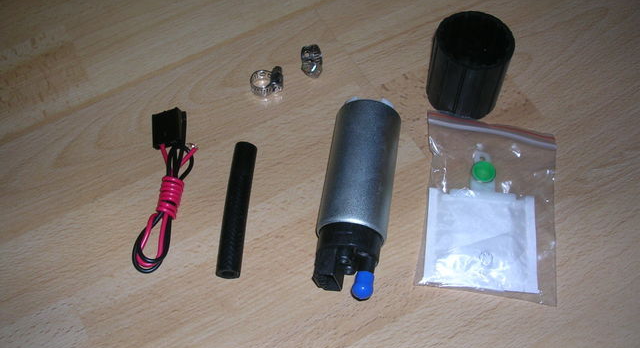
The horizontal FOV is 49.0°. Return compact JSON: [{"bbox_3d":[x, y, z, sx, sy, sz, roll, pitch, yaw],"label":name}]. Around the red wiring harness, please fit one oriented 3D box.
[{"bbox_3d":[-0.092,0.017,0.412,0.025,0.011,0.087,5,58,4],"label":"red wiring harness"}]

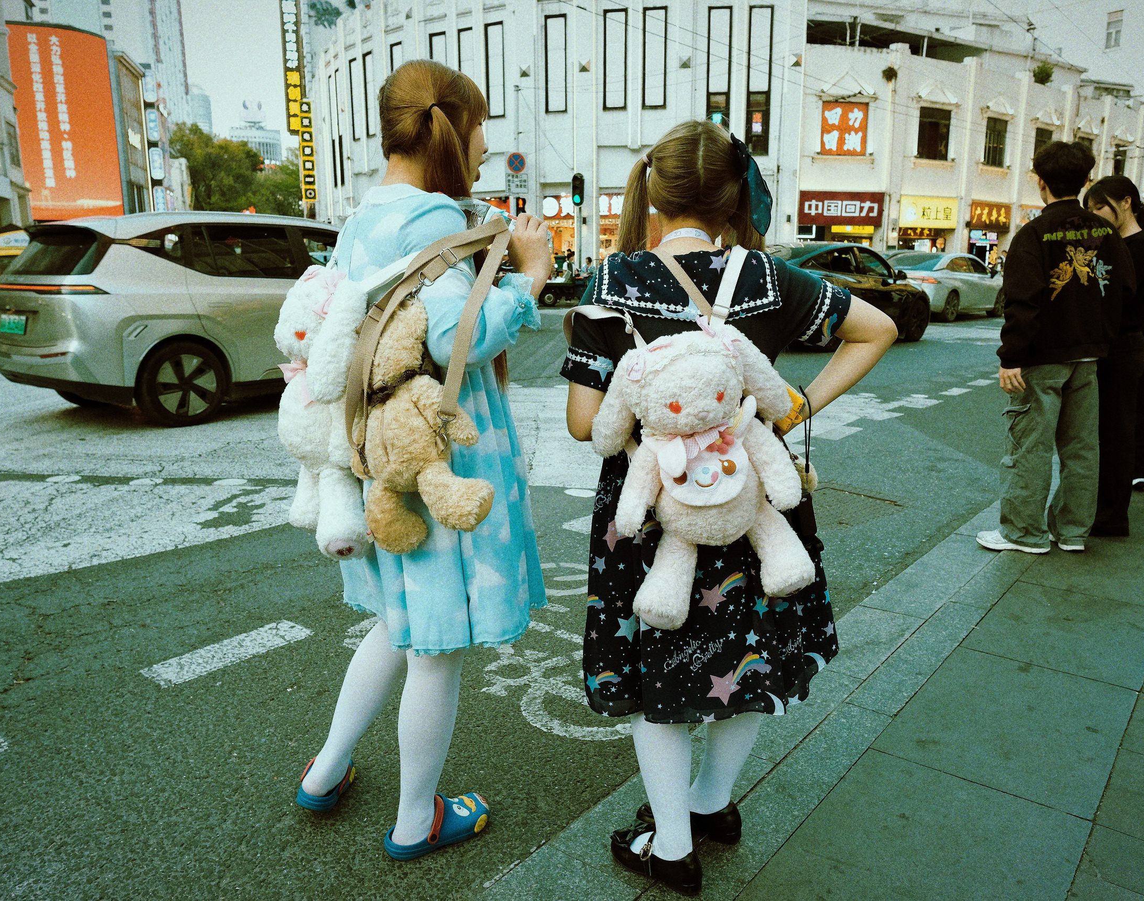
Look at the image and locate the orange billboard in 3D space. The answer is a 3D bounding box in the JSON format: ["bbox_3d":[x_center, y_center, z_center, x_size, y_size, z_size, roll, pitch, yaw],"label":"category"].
[{"bbox_3d":[-32.407,-20.440,56.990,7.000,12.000,0.800,-9,15,-36],"label":"orange billboard"}]

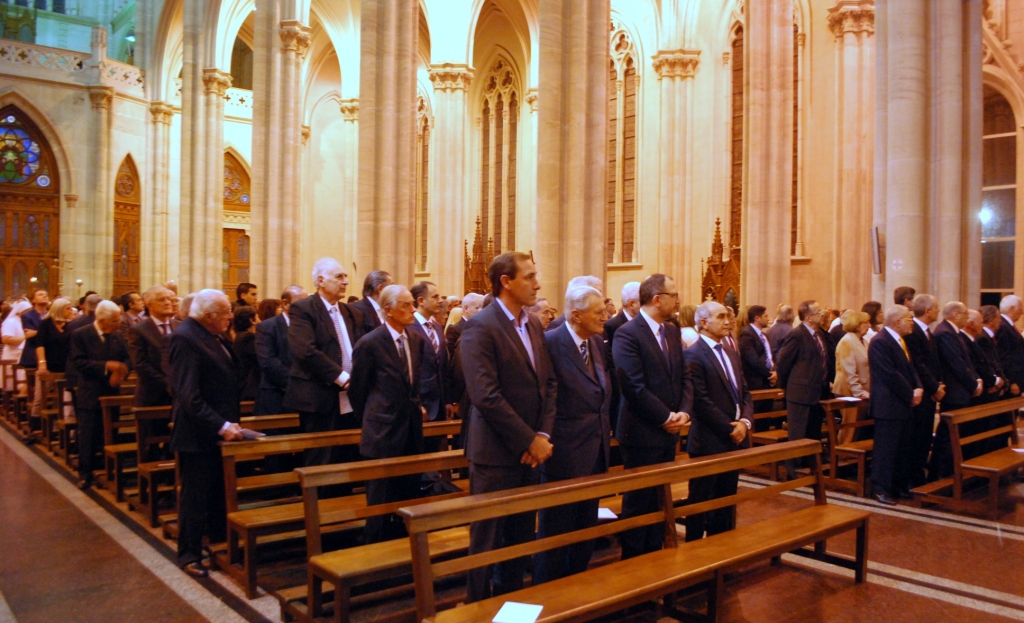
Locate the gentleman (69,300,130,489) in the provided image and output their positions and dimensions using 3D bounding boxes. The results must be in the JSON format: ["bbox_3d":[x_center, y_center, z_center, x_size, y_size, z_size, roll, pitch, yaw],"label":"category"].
[{"bbox_3d":[-3.658,0.723,6.779,0.420,1.641,0.540,0,-1,31],"label":"gentleman"}]

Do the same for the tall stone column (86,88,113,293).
[{"bbox_3d":[-20.634,-4.742,38.392,1.050,13.000,0.850,2,-1,-41],"label":"tall stone column"}]

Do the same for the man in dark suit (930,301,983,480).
[{"bbox_3d":[4.414,0.793,7.644,0.540,1.786,0.400,2,-1,-44],"label":"man in dark suit"}]

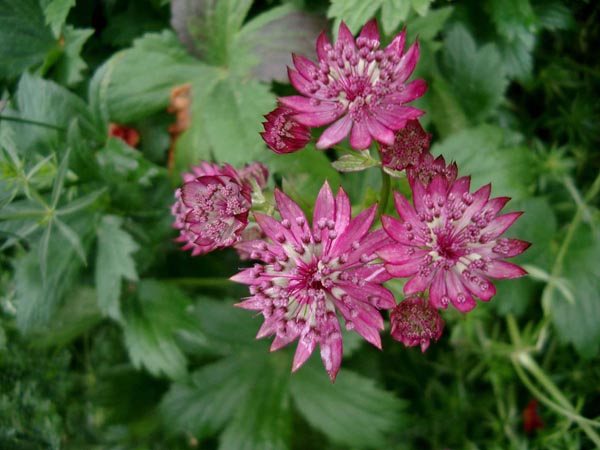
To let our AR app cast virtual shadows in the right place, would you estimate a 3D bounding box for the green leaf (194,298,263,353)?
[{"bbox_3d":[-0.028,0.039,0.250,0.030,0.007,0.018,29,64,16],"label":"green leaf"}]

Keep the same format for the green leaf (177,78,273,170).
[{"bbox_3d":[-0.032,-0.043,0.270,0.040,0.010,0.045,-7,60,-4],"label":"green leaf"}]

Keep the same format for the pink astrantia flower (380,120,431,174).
[{"bbox_3d":[0.029,-0.022,0.176,0.014,0.012,0.014,0,63,-6],"label":"pink astrantia flower"}]

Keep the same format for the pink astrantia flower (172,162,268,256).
[{"bbox_3d":[-0.022,-0.004,0.172,0.025,0.018,0.025,0,78,9],"label":"pink astrantia flower"}]

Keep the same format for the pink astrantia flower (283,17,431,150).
[{"bbox_3d":[0.014,-0.036,0.165,0.037,0.014,0.037,0,63,0],"label":"pink astrantia flower"}]

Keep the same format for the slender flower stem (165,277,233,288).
[{"bbox_3d":[-0.036,0.021,0.230,0.025,0.003,0.003,0,45,6],"label":"slender flower stem"}]

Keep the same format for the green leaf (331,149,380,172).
[{"bbox_3d":[0.015,-0.017,0.172,0.013,0.004,0.006,0,60,0],"label":"green leaf"}]

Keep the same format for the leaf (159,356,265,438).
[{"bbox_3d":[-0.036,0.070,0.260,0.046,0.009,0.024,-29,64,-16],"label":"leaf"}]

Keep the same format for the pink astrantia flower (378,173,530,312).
[{"bbox_3d":[0.037,0.004,0.155,0.036,0.013,0.035,0,78,-6],"label":"pink astrantia flower"}]

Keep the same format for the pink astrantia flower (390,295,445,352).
[{"bbox_3d":[0.030,0.025,0.163,0.014,0.012,0.014,0,63,-6],"label":"pink astrantia flower"}]

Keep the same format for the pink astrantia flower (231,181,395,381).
[{"bbox_3d":[0.003,0.013,0.150,0.040,0.014,0.045,0,84,6],"label":"pink astrantia flower"}]

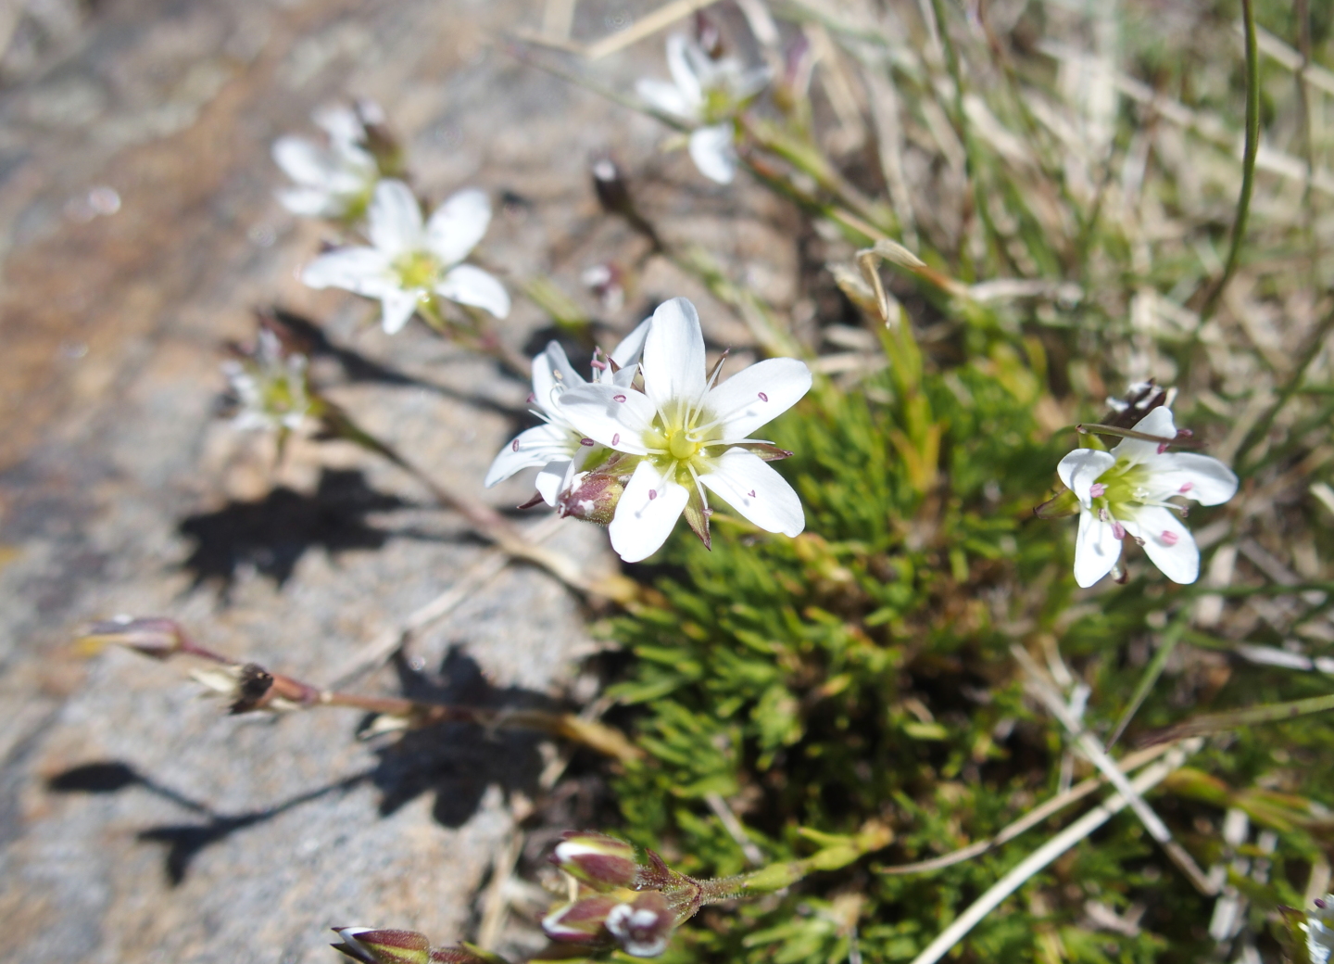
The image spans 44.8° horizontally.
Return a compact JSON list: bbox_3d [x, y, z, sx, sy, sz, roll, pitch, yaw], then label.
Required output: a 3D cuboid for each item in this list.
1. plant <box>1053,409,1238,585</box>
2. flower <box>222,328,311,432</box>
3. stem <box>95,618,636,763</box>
[{"bbox_3d":[0.041,0.001,0.137,0.015,0.009,0.015,5,90,5],"label":"plant"},{"bbox_3d":[-0.041,-0.010,0.167,0.009,0.008,0.011,-6,73,-5],"label":"flower"},{"bbox_3d":[-0.028,0.019,0.146,0.051,0.006,0.007,13,90,-9],"label":"stem"}]

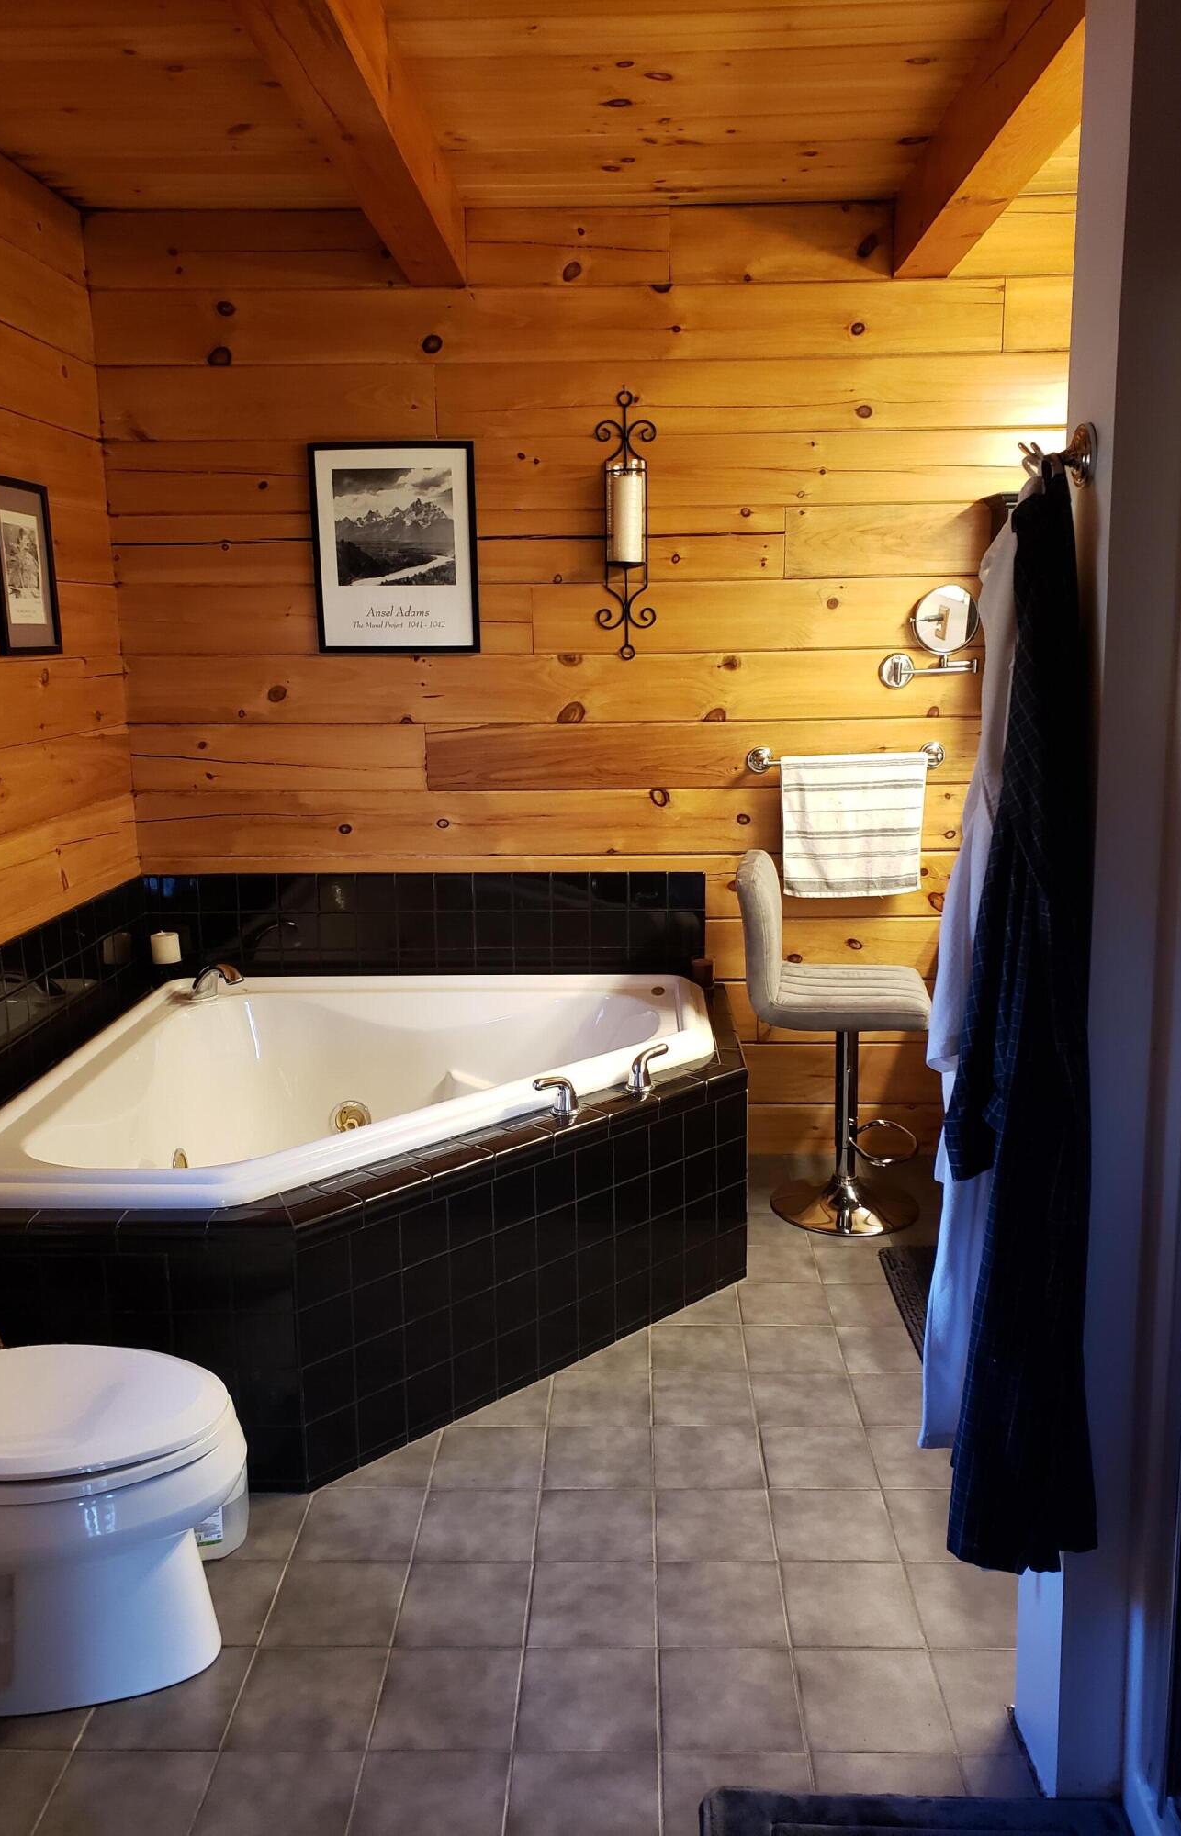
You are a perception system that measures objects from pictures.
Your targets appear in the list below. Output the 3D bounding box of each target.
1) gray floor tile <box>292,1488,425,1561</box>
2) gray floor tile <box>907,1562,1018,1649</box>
[{"bbox_3d":[-0.396,1.059,2.400,0.200,0.010,0.199,-1,11,2],"label":"gray floor tile"},{"bbox_3d":[0.602,1.067,2.137,0.197,0.010,0.197,-1,11,2],"label":"gray floor tile"}]

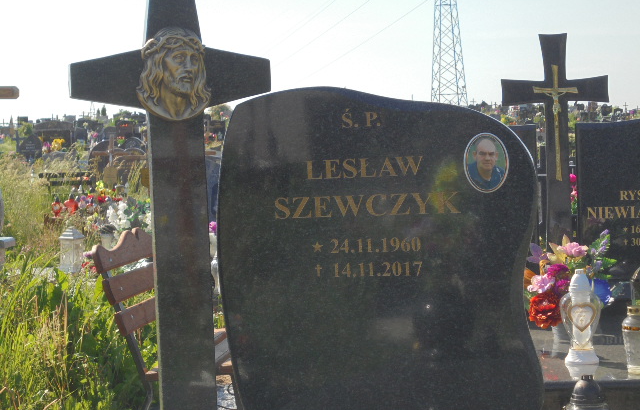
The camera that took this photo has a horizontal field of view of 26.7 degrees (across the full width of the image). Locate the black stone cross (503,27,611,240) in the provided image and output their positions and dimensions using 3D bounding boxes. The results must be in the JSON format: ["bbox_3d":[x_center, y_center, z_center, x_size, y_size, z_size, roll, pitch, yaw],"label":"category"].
[{"bbox_3d":[0.878,-0.183,5.000,0.400,0.910,0.075,-1,4,11],"label":"black stone cross"}]

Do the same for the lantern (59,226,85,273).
[{"bbox_3d":[-1.545,0.278,8.400,0.120,0.295,0.120,0,5,29],"label":"lantern"}]

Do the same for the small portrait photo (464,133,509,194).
[{"bbox_3d":[0.346,-0.087,2.800,0.092,0.123,0.012,-1,4,10],"label":"small portrait photo"}]

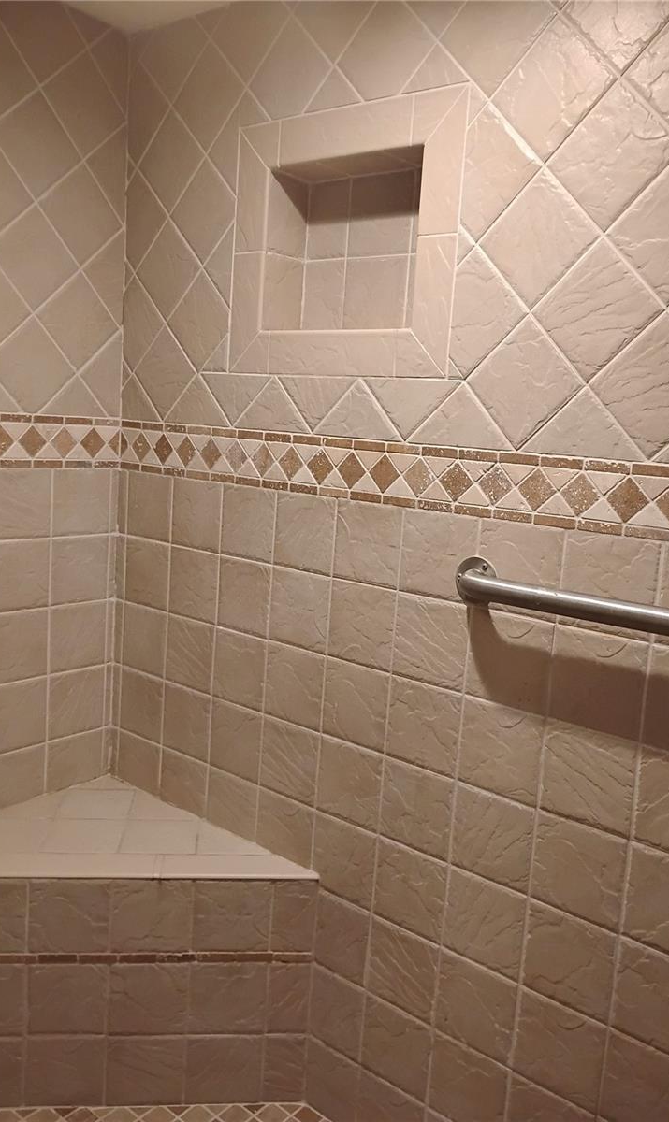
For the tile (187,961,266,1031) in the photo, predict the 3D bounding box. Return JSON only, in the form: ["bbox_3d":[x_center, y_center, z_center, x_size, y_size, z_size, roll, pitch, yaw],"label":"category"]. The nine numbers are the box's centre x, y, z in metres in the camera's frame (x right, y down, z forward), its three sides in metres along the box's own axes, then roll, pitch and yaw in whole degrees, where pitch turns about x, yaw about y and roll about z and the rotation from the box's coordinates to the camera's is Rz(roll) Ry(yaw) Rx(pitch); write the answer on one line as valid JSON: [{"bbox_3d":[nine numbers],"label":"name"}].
[{"bbox_3d":[-0.212,0.870,1.812,0.151,0.151,0.012,3,8,-7],"label":"tile"}]

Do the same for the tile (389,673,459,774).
[{"bbox_3d":[0.163,0.297,1.640,0.150,0.150,0.010,10,10,39],"label":"tile"}]

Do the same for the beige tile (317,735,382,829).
[{"bbox_3d":[0.032,0.427,1.744,0.151,0.151,0.012,10,11,39],"label":"beige tile"}]

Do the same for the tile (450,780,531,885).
[{"bbox_3d":[0.273,0.475,1.564,0.150,0.150,0.010,10,10,39],"label":"tile"}]

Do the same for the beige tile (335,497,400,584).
[{"bbox_3d":[0.064,-0.035,1.677,0.151,0.151,0.012,10,11,39],"label":"beige tile"}]

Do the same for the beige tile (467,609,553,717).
[{"bbox_3d":[0.292,0.163,1.505,0.151,0.151,0.012,10,11,39],"label":"beige tile"}]

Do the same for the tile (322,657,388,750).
[{"bbox_3d":[0.041,0.276,1.733,0.150,0.150,0.010,11,11,39],"label":"tile"}]

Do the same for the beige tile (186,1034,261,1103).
[{"bbox_3d":[-0.225,1.043,1.868,0.150,0.147,0.010,3,8,-7],"label":"beige tile"}]

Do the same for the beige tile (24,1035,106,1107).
[{"bbox_3d":[-0.541,1.026,1.830,0.150,0.147,0.010,3,8,-7],"label":"beige tile"}]

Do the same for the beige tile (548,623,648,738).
[{"bbox_3d":[0.411,0.185,1.408,0.151,0.151,0.012,10,11,39],"label":"beige tile"}]

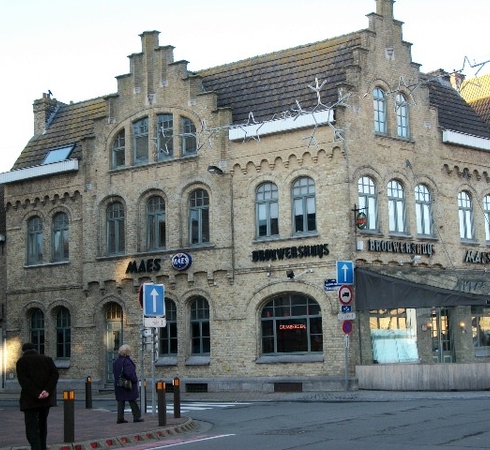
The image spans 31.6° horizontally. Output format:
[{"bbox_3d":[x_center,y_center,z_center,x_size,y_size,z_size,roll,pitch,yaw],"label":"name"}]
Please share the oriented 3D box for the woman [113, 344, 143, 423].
[{"bbox_3d":[-2.393,3.262,17.850,0.520,1.600,0.500,2,-9,-25],"label":"woman"}]

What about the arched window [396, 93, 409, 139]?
[{"bbox_3d":[5.426,-3.734,29.786,0.680,1.600,0.200,6,-11,-37],"label":"arched window"}]

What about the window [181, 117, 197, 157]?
[{"bbox_3d":[-2.029,-3.228,31.354,0.750,1.510,0.200,-7,-11,32],"label":"window"}]

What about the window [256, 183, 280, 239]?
[{"bbox_3d":[0.756,-0.499,28.990,0.890,1.925,0.200,-7,-10,32],"label":"window"}]

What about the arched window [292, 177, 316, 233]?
[{"bbox_3d":[1.888,-0.615,27.697,0.913,1.868,0.200,-7,-10,33],"label":"arched window"}]

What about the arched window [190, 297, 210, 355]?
[{"bbox_3d":[-1.523,3.424,29.446,0.838,2.018,0.200,-7,-10,33],"label":"arched window"}]

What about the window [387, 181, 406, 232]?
[{"bbox_3d":[4.920,-0.585,28.073,0.881,1.778,0.200,5,-11,-37],"label":"window"}]

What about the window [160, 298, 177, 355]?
[{"bbox_3d":[-2.722,3.635,30.727,0.823,2.053,0.200,-7,-10,32],"label":"window"}]

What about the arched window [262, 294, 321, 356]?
[{"bbox_3d":[1.467,3.137,27.493,2.285,1.970,0.200,-7,-10,33],"label":"arched window"}]

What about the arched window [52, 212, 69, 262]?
[{"bbox_3d":[-7.278,0.504,34.271,0.920,1.980,0.200,-7,-11,32],"label":"arched window"}]

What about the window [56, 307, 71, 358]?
[{"bbox_3d":[-7.020,4.191,33.643,0.840,2.070,0.200,-7,-11,32],"label":"window"}]

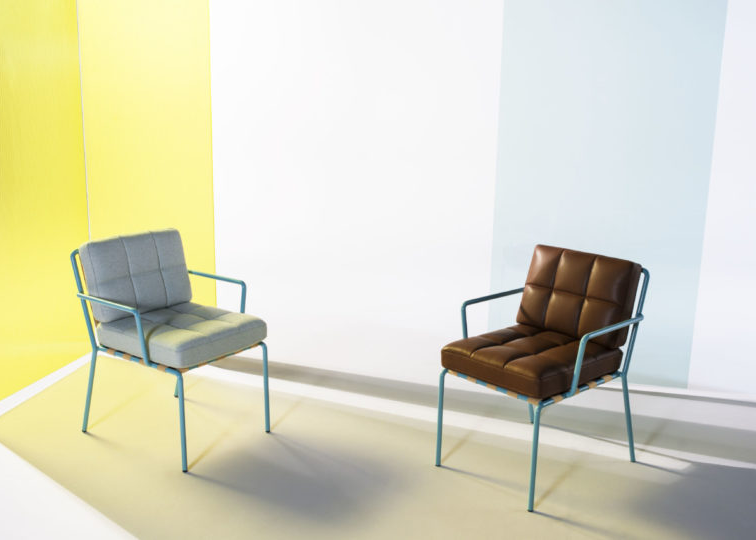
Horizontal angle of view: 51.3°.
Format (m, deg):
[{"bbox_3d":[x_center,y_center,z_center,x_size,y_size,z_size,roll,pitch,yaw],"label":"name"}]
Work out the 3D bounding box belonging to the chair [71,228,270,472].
[{"bbox_3d":[-0.830,0.292,3.207,0.625,0.777,0.563,10,15,35],"label":"chair"}]

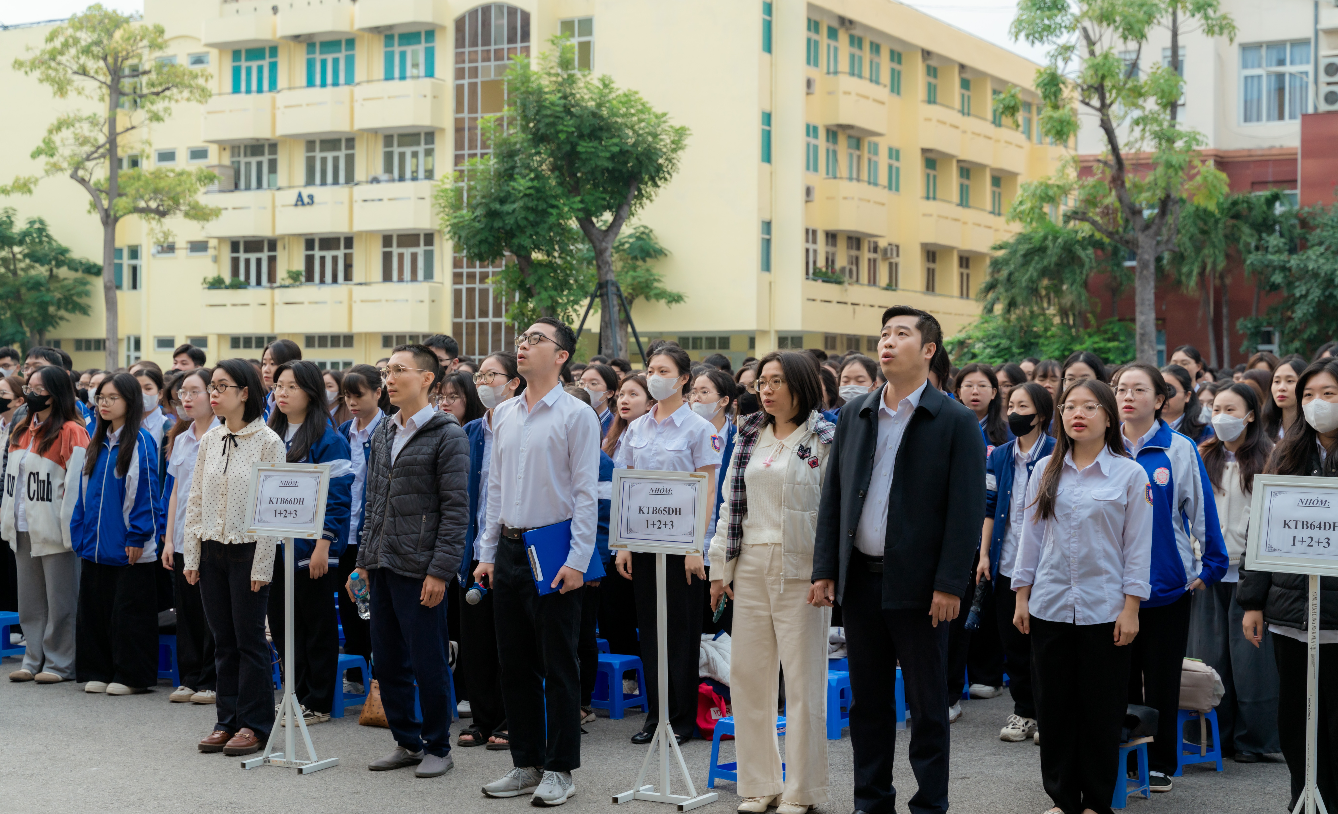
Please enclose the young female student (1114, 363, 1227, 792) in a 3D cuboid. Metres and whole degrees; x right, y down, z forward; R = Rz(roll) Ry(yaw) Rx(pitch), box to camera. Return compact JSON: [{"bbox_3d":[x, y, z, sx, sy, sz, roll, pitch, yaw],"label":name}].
[{"bbox_3d":[1.876,0.639,7.514,0.520,1.617,0.340,1,1,31],"label":"young female student"}]

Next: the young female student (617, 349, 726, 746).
[{"bbox_3d":[0.008,0.573,8.387,0.480,1.702,0.300,1,1,28],"label":"young female student"}]

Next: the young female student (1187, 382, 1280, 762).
[{"bbox_3d":[2.350,0.671,8.123,0.460,1.545,0.310,1,1,31],"label":"young female student"}]

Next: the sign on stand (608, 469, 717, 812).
[{"bbox_3d":[-0.025,0.835,7.151,0.390,1.207,0.250,1,1,29],"label":"sign on stand"}]

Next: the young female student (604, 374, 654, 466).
[{"bbox_3d":[-0.190,0.623,9.509,0.450,1.573,0.300,1,1,30],"label":"young female student"}]

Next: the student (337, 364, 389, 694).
[{"bbox_3d":[-1.511,0.593,9.751,0.450,1.606,0.310,1,1,25],"label":"student"}]

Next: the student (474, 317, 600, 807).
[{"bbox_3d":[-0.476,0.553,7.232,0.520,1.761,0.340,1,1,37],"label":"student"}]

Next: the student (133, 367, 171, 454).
[{"bbox_3d":[-2.796,0.582,10.638,0.450,1.590,0.310,1,1,26],"label":"student"}]

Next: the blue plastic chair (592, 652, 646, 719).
[{"bbox_3d":[-0.263,1.287,9.113,0.260,0.250,0.260,1,1,36],"label":"blue plastic chair"}]

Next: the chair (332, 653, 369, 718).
[{"bbox_3d":[-1.527,1.272,9.075,0.250,0.265,0.250,1,1,36],"label":"chair"}]

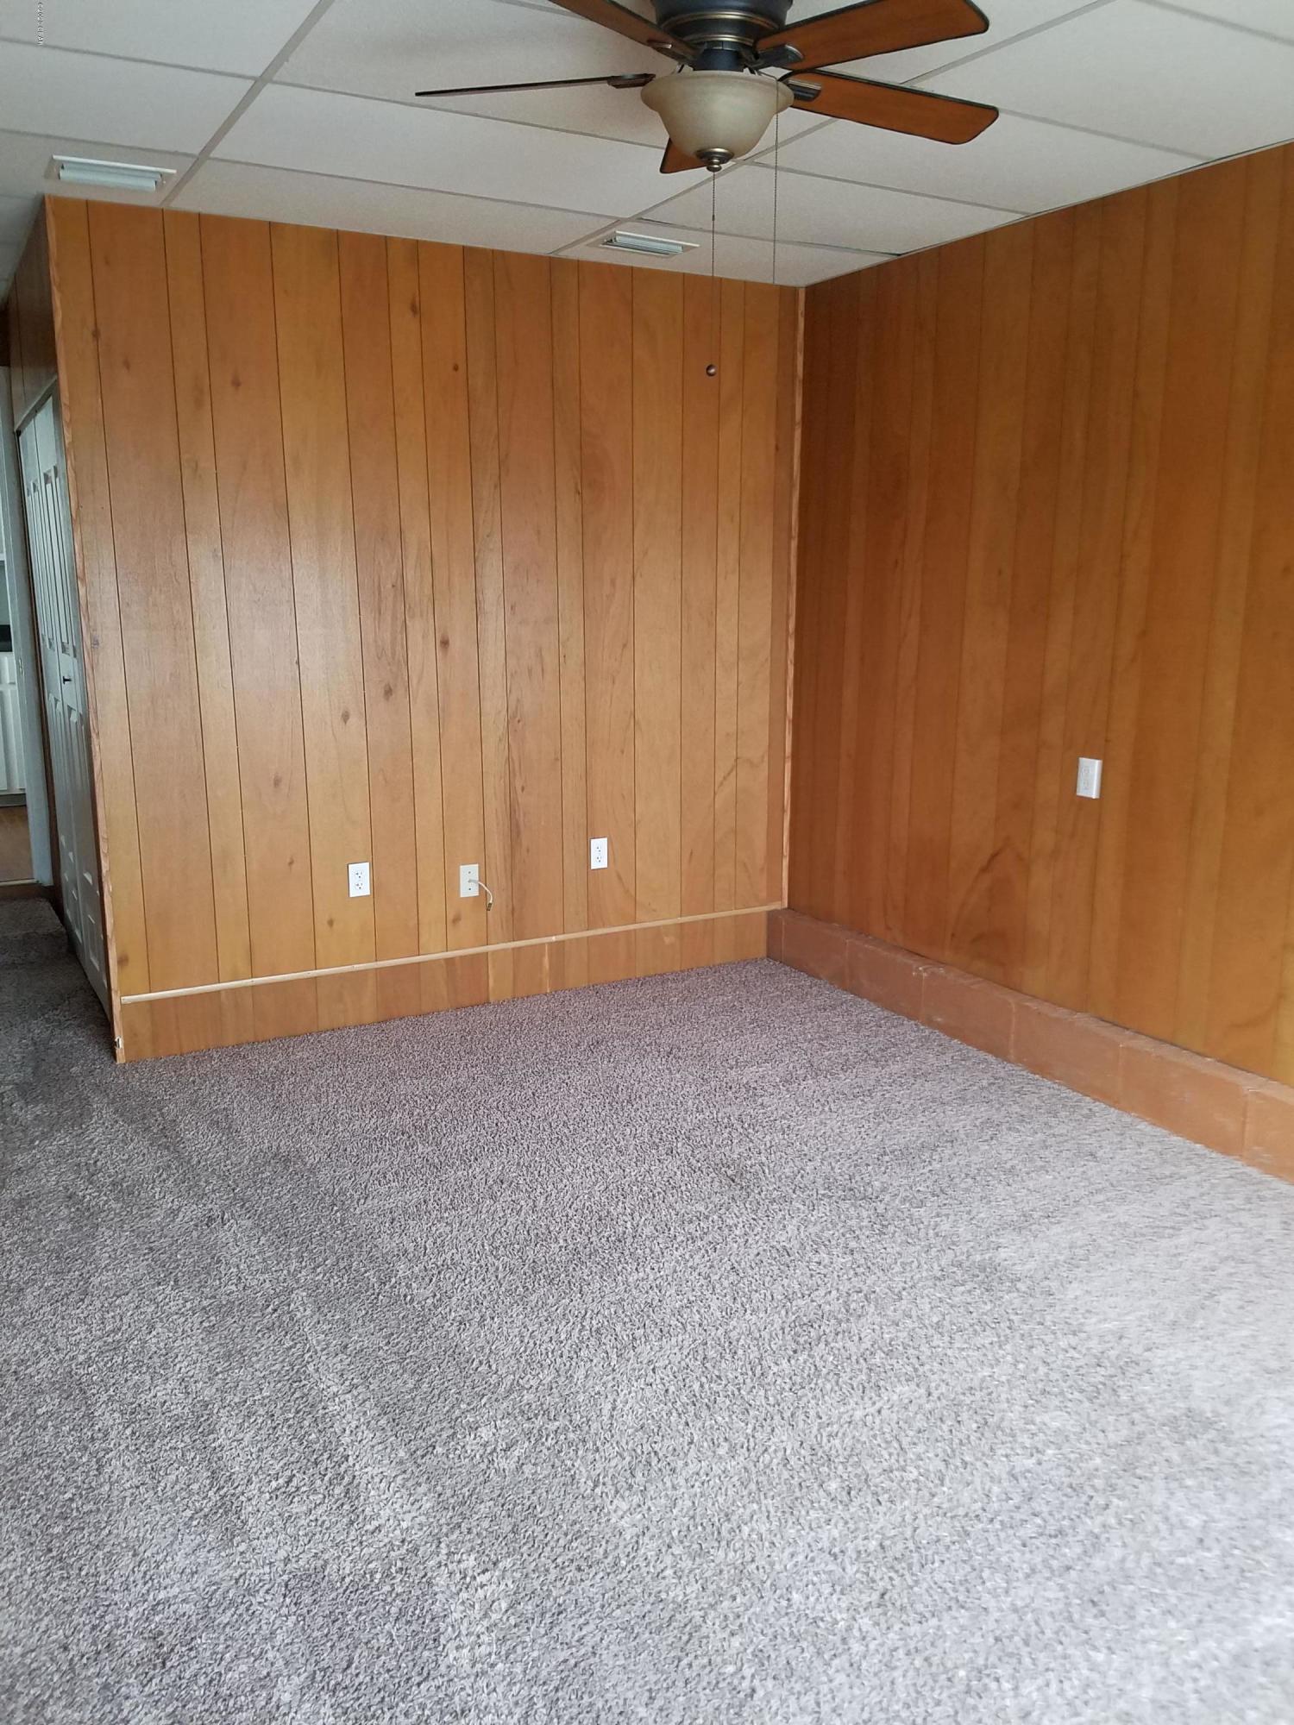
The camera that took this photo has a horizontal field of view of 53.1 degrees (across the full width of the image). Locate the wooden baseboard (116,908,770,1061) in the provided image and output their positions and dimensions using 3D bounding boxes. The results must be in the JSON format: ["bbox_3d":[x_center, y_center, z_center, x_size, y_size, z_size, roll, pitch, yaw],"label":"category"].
[{"bbox_3d":[-0.593,0.414,4.701,2.510,0.215,0.020,-7,15,-29],"label":"wooden baseboard"}]

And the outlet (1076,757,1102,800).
[{"bbox_3d":[1.308,-0.248,3.829,0.022,0.115,0.071,-7,15,-29],"label":"outlet"}]

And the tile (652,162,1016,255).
[{"bbox_3d":[0.530,-1.898,3.783,1.040,0.018,0.600,-7,15,-29],"label":"tile"}]

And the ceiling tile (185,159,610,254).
[{"bbox_3d":[-0.712,-1.891,3.752,1.200,0.018,0.585,-7,15,-29],"label":"ceiling tile"}]

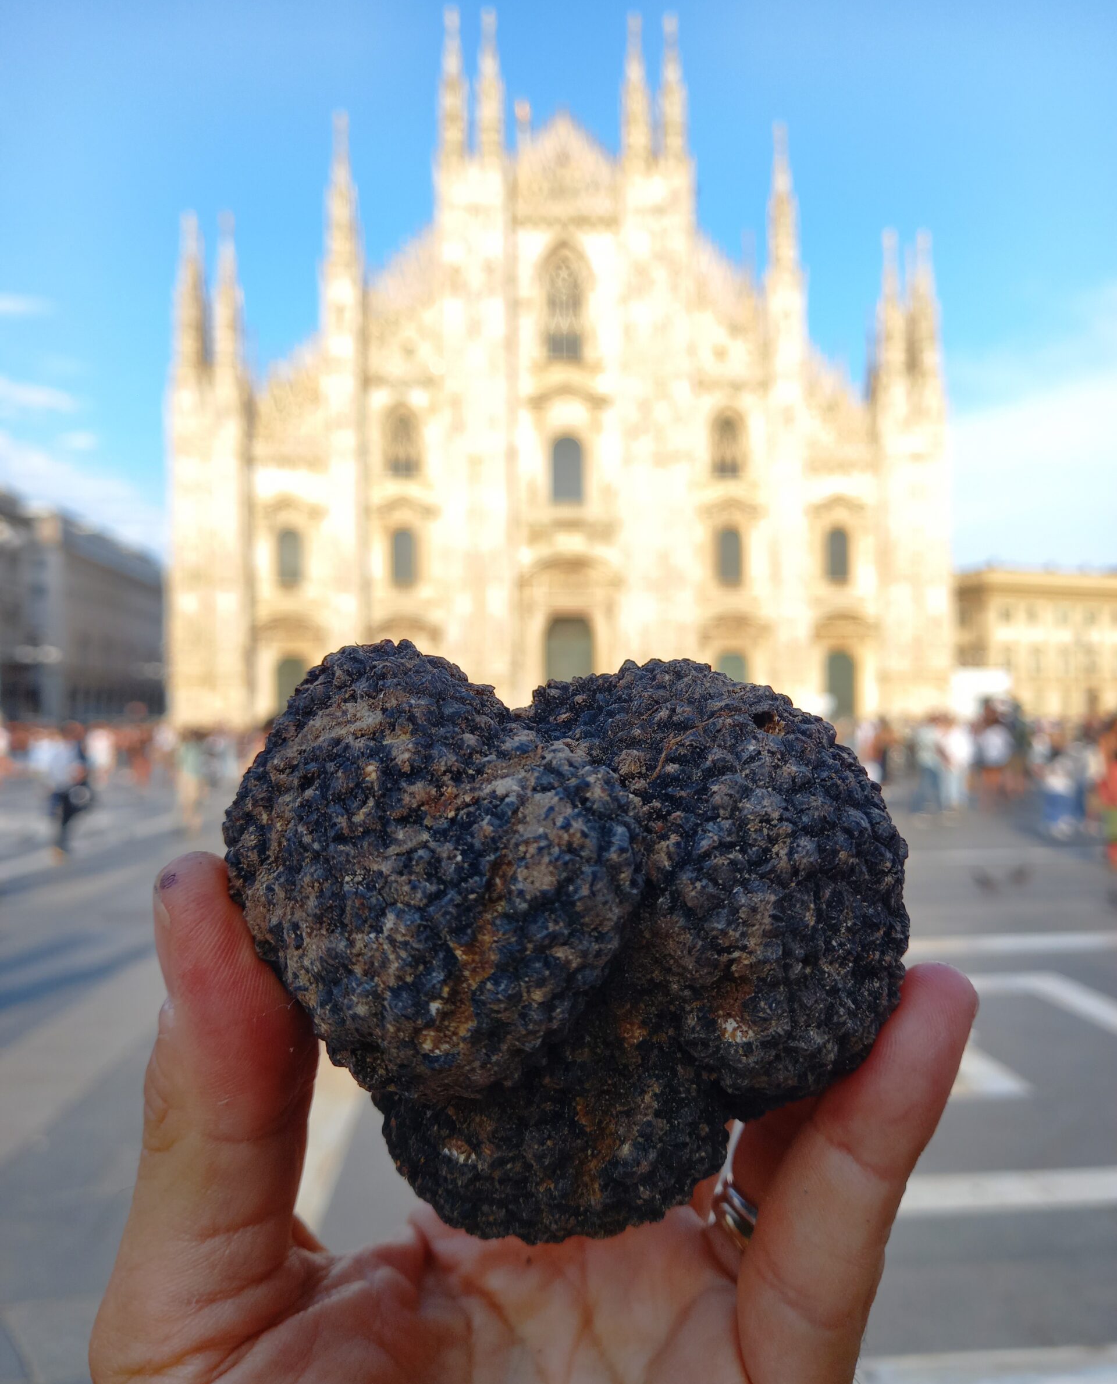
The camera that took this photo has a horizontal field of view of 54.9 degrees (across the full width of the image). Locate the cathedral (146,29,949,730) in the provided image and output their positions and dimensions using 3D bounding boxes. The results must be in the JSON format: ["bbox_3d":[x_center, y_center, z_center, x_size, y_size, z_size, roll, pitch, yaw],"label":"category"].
[{"bbox_3d":[-4.820,-48.890,172.340,92.500,108.500,158.500,-1,-1,-4],"label":"cathedral"}]

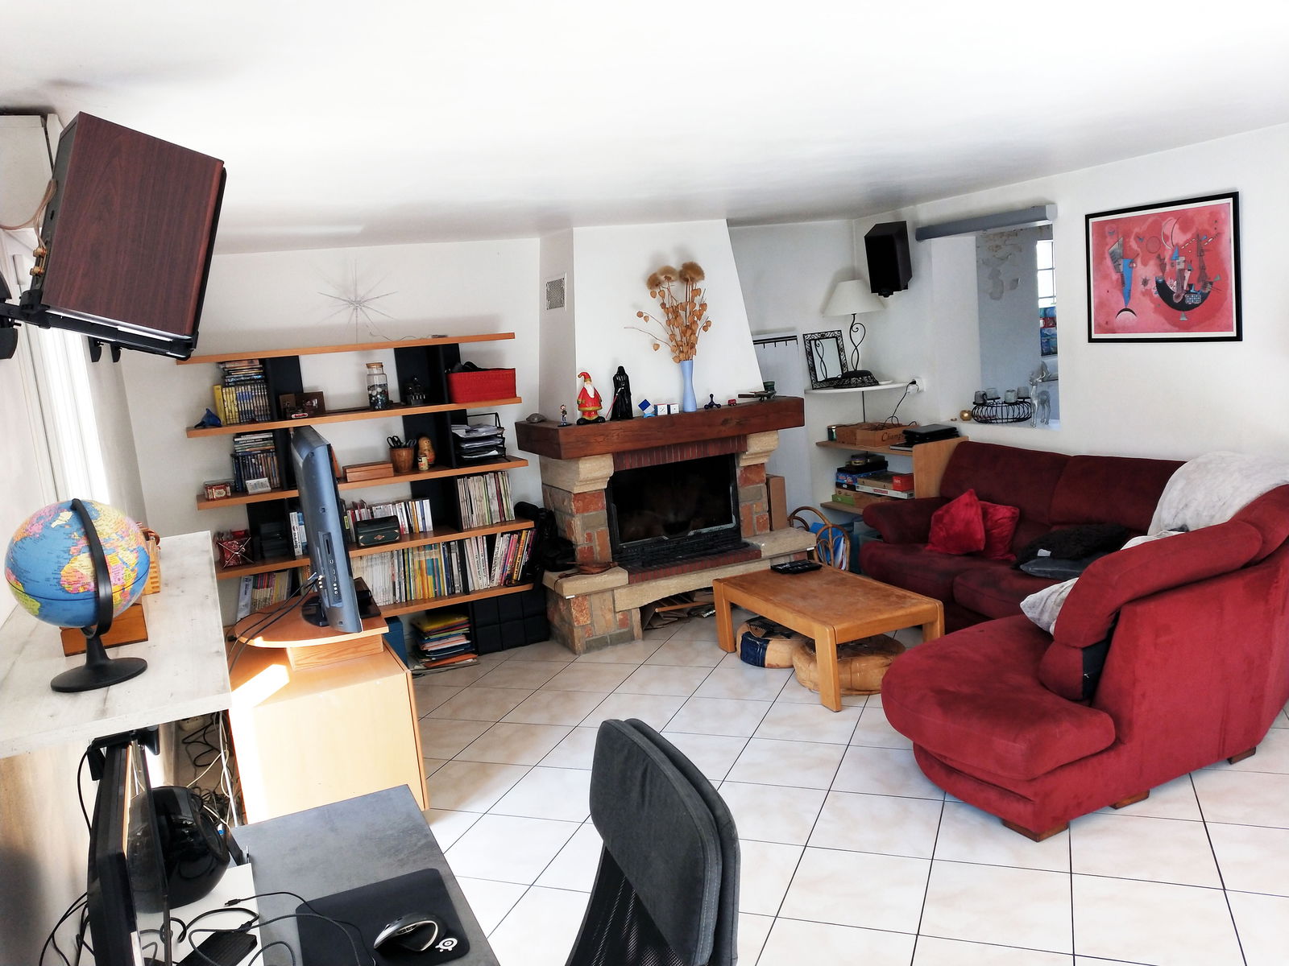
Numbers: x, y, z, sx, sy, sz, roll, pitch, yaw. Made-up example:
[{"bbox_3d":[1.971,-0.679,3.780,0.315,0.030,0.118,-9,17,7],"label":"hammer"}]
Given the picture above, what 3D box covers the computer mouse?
[{"bbox_3d":[-0.423,0.812,1.541,0.115,0.042,0.068,-7,9,-11],"label":"computer mouse"}]

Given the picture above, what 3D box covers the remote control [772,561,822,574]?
[{"bbox_3d":[0.889,0.488,4.964,0.221,0.025,0.107,-9,10,-21],"label":"remote control"}]

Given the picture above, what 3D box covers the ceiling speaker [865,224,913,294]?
[{"bbox_3d":[1.559,-1.440,5.465,0.181,0.355,0.234,4,32,32],"label":"ceiling speaker"}]

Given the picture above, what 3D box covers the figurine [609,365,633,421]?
[{"bbox_3d":[-0.130,-0.501,4.816,0.133,0.309,0.100,-8,9,-15],"label":"figurine"}]

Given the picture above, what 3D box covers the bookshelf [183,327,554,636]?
[{"bbox_3d":[-1.503,0.166,4.769,1.710,1.842,0.276,-9,10,-23],"label":"bookshelf"}]

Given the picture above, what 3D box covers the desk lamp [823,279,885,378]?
[{"bbox_3d":[1.402,-1.004,5.693,0.400,0.670,0.400,-3,9,14],"label":"desk lamp"}]

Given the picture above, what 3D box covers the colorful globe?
[{"bbox_3d":[-1.364,0.196,2.061,0.295,0.315,0.295,-9,10,-21],"label":"colorful globe"}]

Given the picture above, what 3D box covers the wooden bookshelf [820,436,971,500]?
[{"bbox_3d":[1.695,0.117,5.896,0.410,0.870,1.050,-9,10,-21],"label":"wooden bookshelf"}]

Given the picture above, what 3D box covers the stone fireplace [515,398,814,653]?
[{"bbox_3d":[0.155,0.207,5.538,1.690,1.348,0.697,-9,10,-21],"label":"stone fireplace"}]

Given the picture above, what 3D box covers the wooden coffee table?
[{"bbox_3d":[0.912,0.744,4.360,0.592,0.406,0.974,-9,10,-23],"label":"wooden coffee table"}]

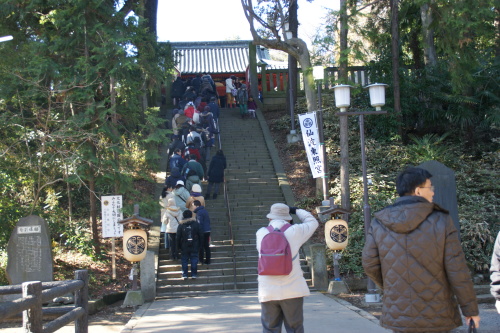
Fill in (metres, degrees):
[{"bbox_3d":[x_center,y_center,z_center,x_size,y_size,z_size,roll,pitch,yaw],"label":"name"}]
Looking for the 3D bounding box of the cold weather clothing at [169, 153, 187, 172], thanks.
[{"bbox_3d":[-2.247,-0.078,19.465,0.540,0.660,0.360,-5,-6,18],"label":"cold weather clothing"}]

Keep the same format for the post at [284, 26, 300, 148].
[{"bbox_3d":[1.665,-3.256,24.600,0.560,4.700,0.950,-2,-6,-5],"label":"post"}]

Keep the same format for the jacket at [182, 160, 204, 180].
[{"bbox_3d":[-1.720,0.124,19.064,0.600,0.680,0.380,-2,-6,-4],"label":"jacket"}]

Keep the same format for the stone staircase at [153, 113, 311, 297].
[{"bbox_3d":[-1.073,0.193,22.908,3.880,7.596,14.272,-2,-6,-5],"label":"stone staircase"}]

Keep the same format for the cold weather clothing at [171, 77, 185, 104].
[{"bbox_3d":[-3.498,-3.649,30.400,0.640,1.420,0.460,-2,-6,-5],"label":"cold weather clothing"}]

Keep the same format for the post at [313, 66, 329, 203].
[{"bbox_3d":[2.116,-0.916,18.418,0.360,4.150,0.360,-2,-6,-4],"label":"post"}]

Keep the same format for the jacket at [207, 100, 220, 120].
[{"bbox_3d":[-1.662,-2.523,28.300,0.520,0.780,0.360,-2,-7,-5],"label":"jacket"}]

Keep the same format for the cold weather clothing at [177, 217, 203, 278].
[{"bbox_3d":[-1.525,2.042,15.750,0.580,1.550,0.380,-2,-6,-4],"label":"cold weather clothing"}]

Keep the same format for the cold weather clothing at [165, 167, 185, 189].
[{"bbox_3d":[-2.293,0.382,19.100,0.600,0.760,0.420,-2,-6,-5],"label":"cold weather clothing"}]

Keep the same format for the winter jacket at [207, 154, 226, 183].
[{"bbox_3d":[-1.090,0.087,20.200,0.570,0.920,0.360,-2,-7,-5],"label":"winter jacket"}]

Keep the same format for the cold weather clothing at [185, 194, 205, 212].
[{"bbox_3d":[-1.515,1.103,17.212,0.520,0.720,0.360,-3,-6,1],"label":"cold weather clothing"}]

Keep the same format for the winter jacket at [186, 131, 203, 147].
[{"bbox_3d":[-2.025,-1.004,22.800,0.570,0.660,0.400,-2,-6,-5],"label":"winter jacket"}]

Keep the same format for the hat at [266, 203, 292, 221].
[{"bbox_3d":[0.286,0.443,6.100,0.250,0.165,0.280,-3,-7,10],"label":"hat"}]

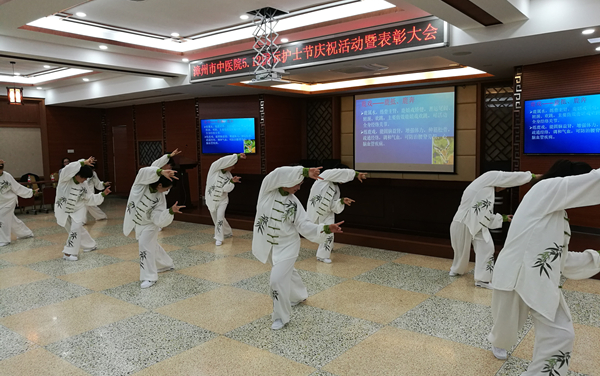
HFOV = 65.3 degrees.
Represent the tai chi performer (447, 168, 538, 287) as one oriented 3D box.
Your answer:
[{"bbox_3d":[2.231,0.418,5.313,0.800,1.270,0.650,4,7,44],"label":"tai chi performer"}]

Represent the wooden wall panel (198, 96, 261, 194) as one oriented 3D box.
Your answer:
[{"bbox_3d":[-1.722,-0.995,11.677,1.761,2.550,0.060,1,5,20],"label":"wooden wall panel"}]

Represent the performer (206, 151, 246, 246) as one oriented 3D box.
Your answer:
[{"bbox_3d":[-1.297,0.160,7.754,0.560,1.440,0.620,-3,5,-18],"label":"performer"}]

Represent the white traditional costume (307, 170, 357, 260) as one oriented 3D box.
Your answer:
[{"bbox_3d":[0.425,0.327,6.500,0.530,1.220,0.540,-3,6,-25],"label":"white traditional costume"}]

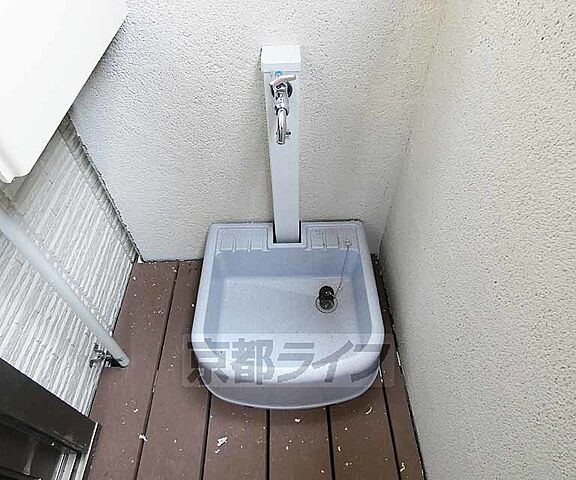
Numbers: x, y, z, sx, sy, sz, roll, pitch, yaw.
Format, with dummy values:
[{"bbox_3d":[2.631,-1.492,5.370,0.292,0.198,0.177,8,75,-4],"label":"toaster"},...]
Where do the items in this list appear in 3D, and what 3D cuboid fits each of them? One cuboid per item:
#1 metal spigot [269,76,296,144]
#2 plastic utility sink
[{"bbox_3d":[-0.012,-0.260,0.670,0.050,0.112,0.107,-1,47,0],"label":"metal spigot"},{"bbox_3d":[0.003,0.199,1.021,0.500,0.185,0.510,-2,50,0],"label":"plastic utility sink"}]

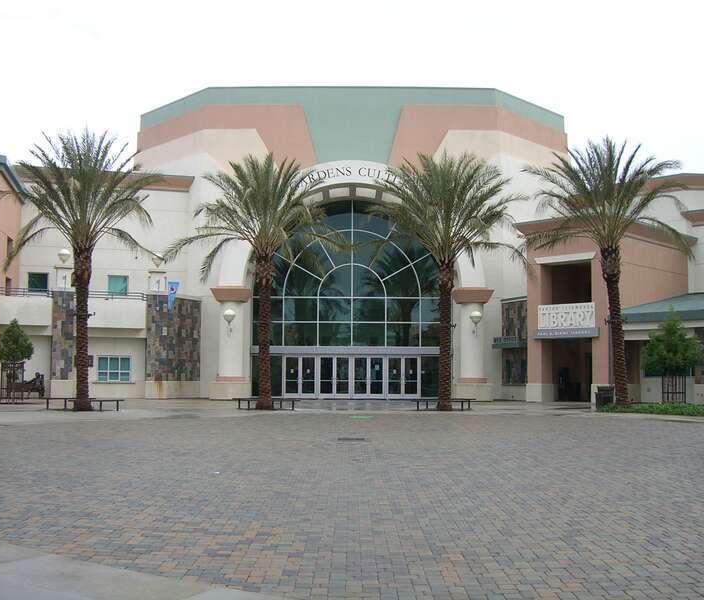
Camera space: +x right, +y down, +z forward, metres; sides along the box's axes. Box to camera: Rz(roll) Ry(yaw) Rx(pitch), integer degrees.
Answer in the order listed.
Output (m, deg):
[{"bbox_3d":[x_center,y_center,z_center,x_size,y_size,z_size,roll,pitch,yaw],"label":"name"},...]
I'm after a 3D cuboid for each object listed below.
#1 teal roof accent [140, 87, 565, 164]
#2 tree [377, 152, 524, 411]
[{"bbox_3d":[0.017,-9.129,49.381,25.074,4.143,5.000,0,-5,0],"label":"teal roof accent"},{"bbox_3d":[4.102,-0.817,36.578,6.041,10.743,5.917,0,-4,0],"label":"tree"}]

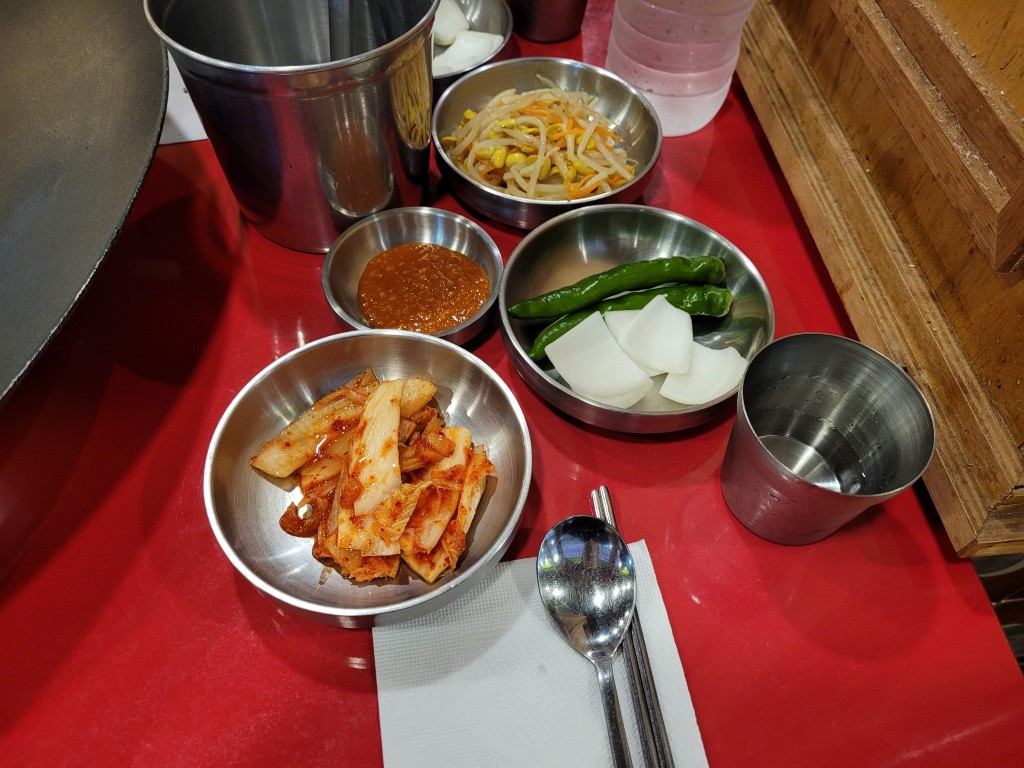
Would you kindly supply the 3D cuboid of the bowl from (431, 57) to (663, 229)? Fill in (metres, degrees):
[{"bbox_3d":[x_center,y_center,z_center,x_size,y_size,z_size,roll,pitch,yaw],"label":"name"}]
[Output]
[{"bbox_3d":[0.019,-0.136,0.447,0.129,0.035,0.129,1,55,-2],"label":"bowl"}]

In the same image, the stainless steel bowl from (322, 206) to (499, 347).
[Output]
[{"bbox_3d":[-0.049,-0.049,0.389,0.088,0.027,0.088,1,55,-2],"label":"stainless steel bowl"}]

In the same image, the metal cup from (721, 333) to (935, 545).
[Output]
[{"bbox_3d":[0.123,0.028,0.322,0.073,0.065,0.073,1,55,-2],"label":"metal cup"}]

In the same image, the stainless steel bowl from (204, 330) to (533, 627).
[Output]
[{"bbox_3d":[-0.057,0.039,0.323,0.129,0.035,0.129,1,55,-2],"label":"stainless steel bowl"}]

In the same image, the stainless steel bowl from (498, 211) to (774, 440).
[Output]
[{"bbox_3d":[0.058,-0.030,0.376,0.129,0.035,0.129,1,55,-2],"label":"stainless steel bowl"}]

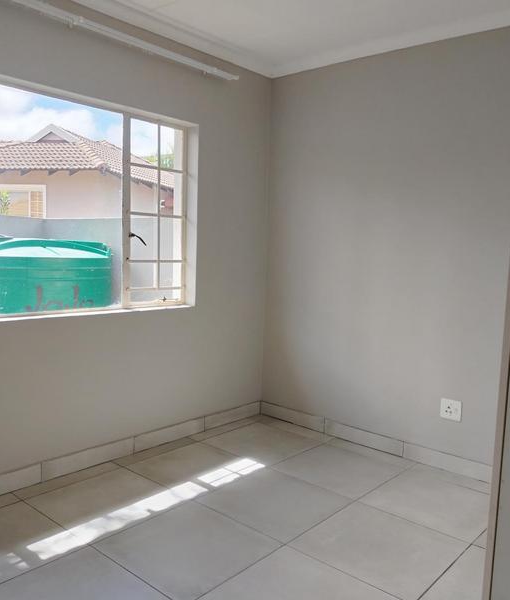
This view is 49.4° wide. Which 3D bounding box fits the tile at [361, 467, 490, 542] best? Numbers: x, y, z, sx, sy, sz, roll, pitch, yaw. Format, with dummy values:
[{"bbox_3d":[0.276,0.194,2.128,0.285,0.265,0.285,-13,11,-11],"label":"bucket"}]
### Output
[{"bbox_3d":[0.953,1.070,2.931,0.596,0.012,0.596,7,7,41],"label":"tile"}]

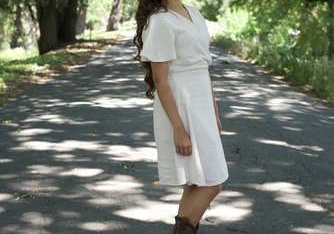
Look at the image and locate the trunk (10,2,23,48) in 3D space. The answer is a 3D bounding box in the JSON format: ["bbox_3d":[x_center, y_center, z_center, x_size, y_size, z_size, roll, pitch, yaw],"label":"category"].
[{"bbox_3d":[-7.148,-4.346,33.000,0.550,2.100,0.550,0,8,0],"label":"trunk"}]

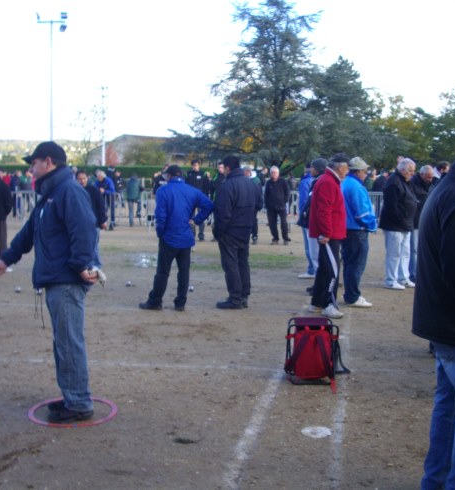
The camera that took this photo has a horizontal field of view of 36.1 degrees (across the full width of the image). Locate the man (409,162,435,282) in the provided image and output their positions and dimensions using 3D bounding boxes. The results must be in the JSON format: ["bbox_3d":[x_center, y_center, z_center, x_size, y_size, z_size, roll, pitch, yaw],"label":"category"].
[{"bbox_3d":[2.885,-0.308,10.138,0.420,1.710,0.520,6,8,41],"label":"man"}]

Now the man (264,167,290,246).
[{"bbox_3d":[1.127,-0.892,15.465,0.520,1.704,0.360,1,6,3],"label":"man"}]

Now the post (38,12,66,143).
[{"bbox_3d":[-10.306,-8.351,41.363,1.800,10.651,0.800,0,6,-11],"label":"post"}]

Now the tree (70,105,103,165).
[{"bbox_3d":[-11.587,-8.136,57.479,2.900,6.760,2.700,1,6,0],"label":"tree"}]

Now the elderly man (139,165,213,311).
[{"bbox_3d":[-0.586,-0.100,7.908,0.730,1.630,0.460,-1,6,-17],"label":"elderly man"}]

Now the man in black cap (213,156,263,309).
[{"bbox_3d":[0.134,-0.157,8.094,0.420,1.730,0.530,7,8,43],"label":"man in black cap"}]

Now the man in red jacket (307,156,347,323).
[{"bbox_3d":[1.124,-0.109,7.588,0.460,1.757,0.530,2,6,11],"label":"man in red jacket"}]

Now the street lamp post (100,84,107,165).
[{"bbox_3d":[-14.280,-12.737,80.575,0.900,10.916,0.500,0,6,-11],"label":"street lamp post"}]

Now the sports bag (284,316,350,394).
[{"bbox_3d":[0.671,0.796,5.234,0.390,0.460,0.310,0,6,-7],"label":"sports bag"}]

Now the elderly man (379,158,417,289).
[{"bbox_3d":[2.351,-0.263,9.496,0.420,1.730,0.530,5,7,35],"label":"elderly man"}]

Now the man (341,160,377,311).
[{"bbox_3d":[1.562,-0.158,8.224,0.440,1.743,0.520,-1,6,-17],"label":"man"}]

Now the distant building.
[{"bbox_3d":[-12.474,-15.341,123.010,16.000,7.134,20.000,4,7,27],"label":"distant building"}]

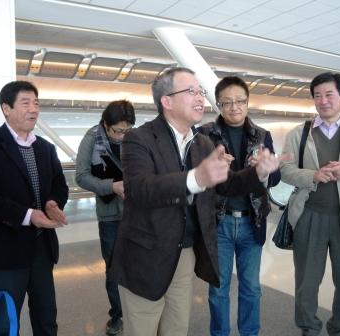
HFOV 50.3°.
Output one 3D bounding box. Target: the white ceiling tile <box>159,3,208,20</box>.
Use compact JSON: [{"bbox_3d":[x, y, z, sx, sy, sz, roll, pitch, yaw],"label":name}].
[{"bbox_3d":[0.207,-2.525,5.855,0.600,0.030,0.600,-3,3,-31],"label":"white ceiling tile"}]

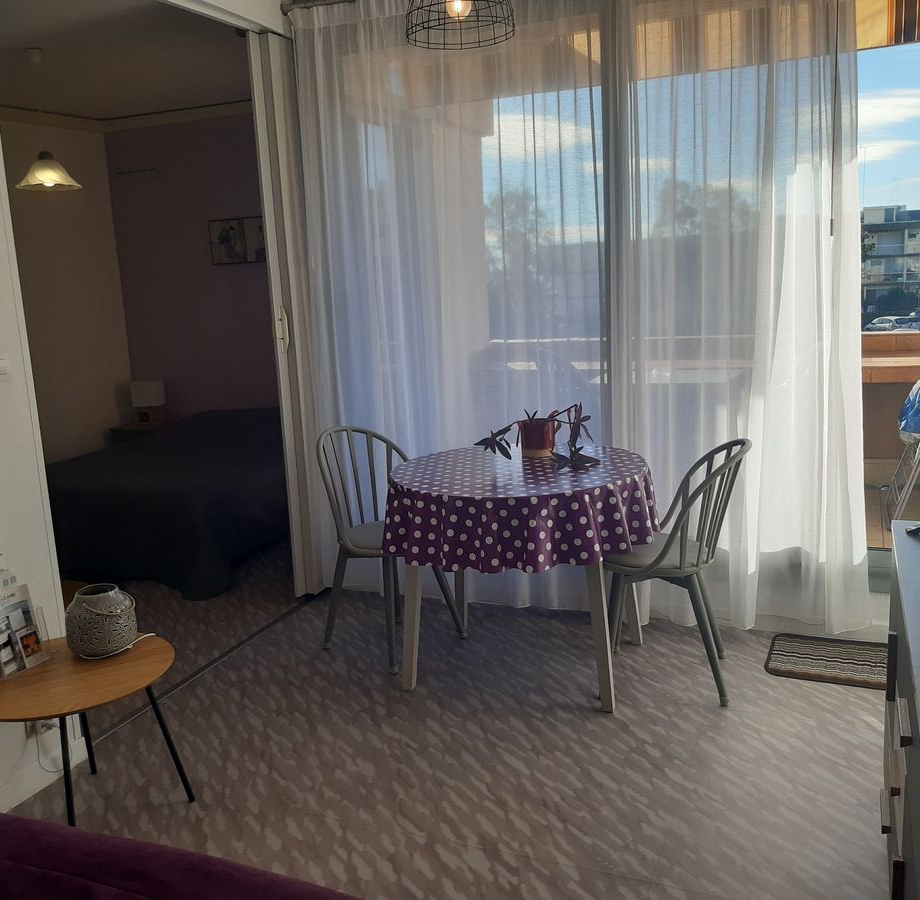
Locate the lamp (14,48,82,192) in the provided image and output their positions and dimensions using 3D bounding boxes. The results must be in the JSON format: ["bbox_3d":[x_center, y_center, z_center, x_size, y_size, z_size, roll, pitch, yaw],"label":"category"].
[{"bbox_3d":[-1.903,-1.514,4.150,0.310,0.600,0.310,1,12,22],"label":"lamp"}]

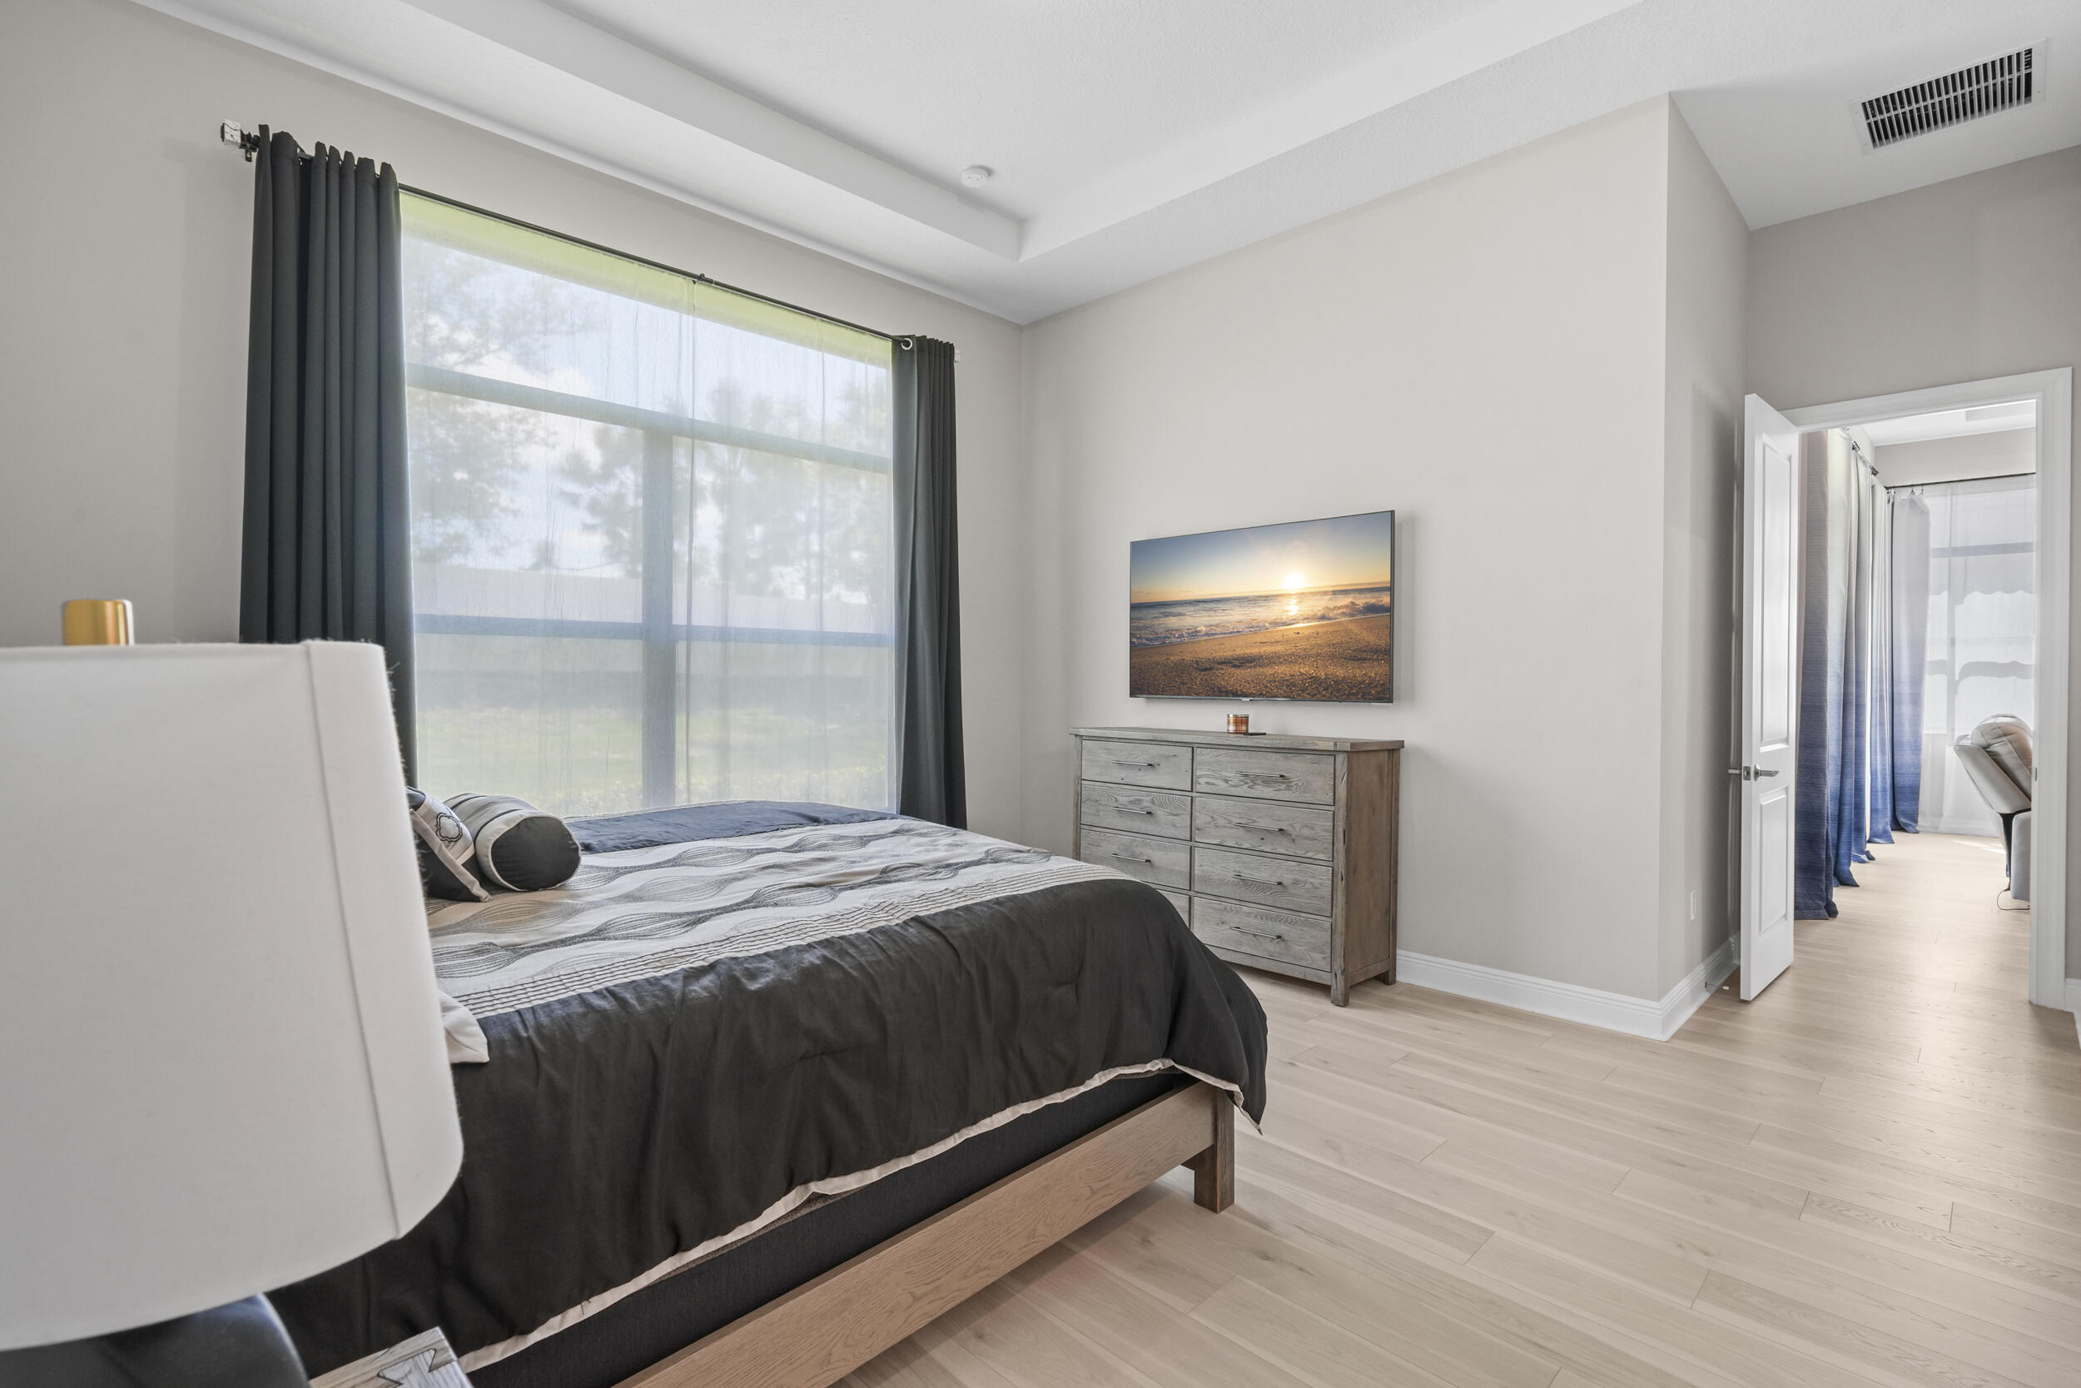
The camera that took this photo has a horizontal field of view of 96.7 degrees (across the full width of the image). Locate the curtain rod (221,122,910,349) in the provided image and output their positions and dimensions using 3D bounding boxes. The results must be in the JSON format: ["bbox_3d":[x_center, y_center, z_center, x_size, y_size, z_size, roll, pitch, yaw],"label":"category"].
[{"bbox_3d":[-1.521,-1.771,3.952,2.958,0.078,0.123,-1,1,-45],"label":"curtain rod"}]

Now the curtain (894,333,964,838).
[{"bbox_3d":[-0.587,-0.318,4.868,0.468,3.016,0.137,-1,1,-45],"label":"curtain"}]

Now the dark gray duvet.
[{"bbox_3d":[-0.905,0.746,2.324,2.015,0.630,2.151,-1,1,-45],"label":"dark gray duvet"}]

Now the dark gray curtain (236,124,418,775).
[{"bbox_3d":[-2.373,-0.271,3.102,0.455,2.983,0.137,-1,1,-45],"label":"dark gray curtain"}]

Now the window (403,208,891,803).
[{"bbox_3d":[-1.650,-0.591,4.085,2.425,2.522,0.123,-1,1,-45],"label":"window"}]

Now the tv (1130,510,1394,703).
[{"bbox_3d":[1.001,-0.381,4.440,0.059,0.822,1.425,-1,1,-45],"label":"tv"}]

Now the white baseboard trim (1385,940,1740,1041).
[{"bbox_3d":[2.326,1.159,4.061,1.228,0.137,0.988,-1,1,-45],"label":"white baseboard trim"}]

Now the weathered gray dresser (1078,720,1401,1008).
[{"bbox_3d":[0.845,0.716,4.307,0.468,1.011,1.521,-1,1,-45],"label":"weathered gray dresser"}]

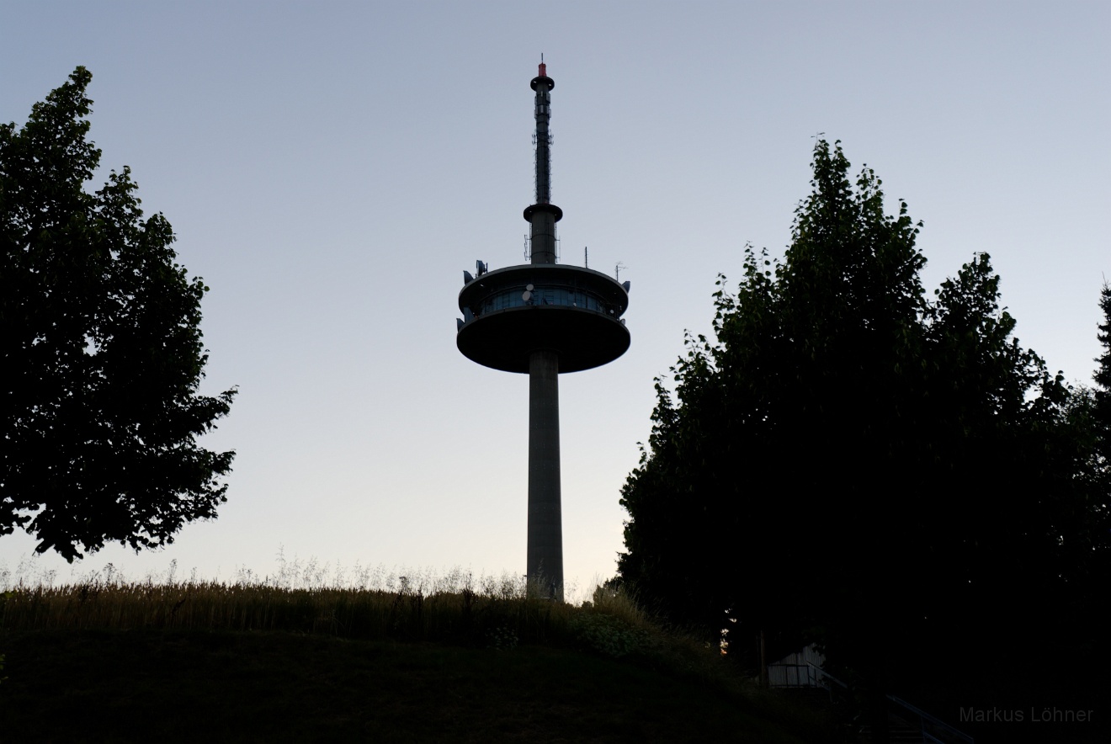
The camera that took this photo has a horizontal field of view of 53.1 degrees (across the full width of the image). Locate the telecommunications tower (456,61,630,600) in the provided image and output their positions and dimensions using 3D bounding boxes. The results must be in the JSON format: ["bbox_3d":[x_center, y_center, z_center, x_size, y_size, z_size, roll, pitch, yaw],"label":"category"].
[{"bbox_3d":[-2.297,-13.152,221.821,34.230,117.010,34.230,-1,-21,0],"label":"telecommunications tower"}]

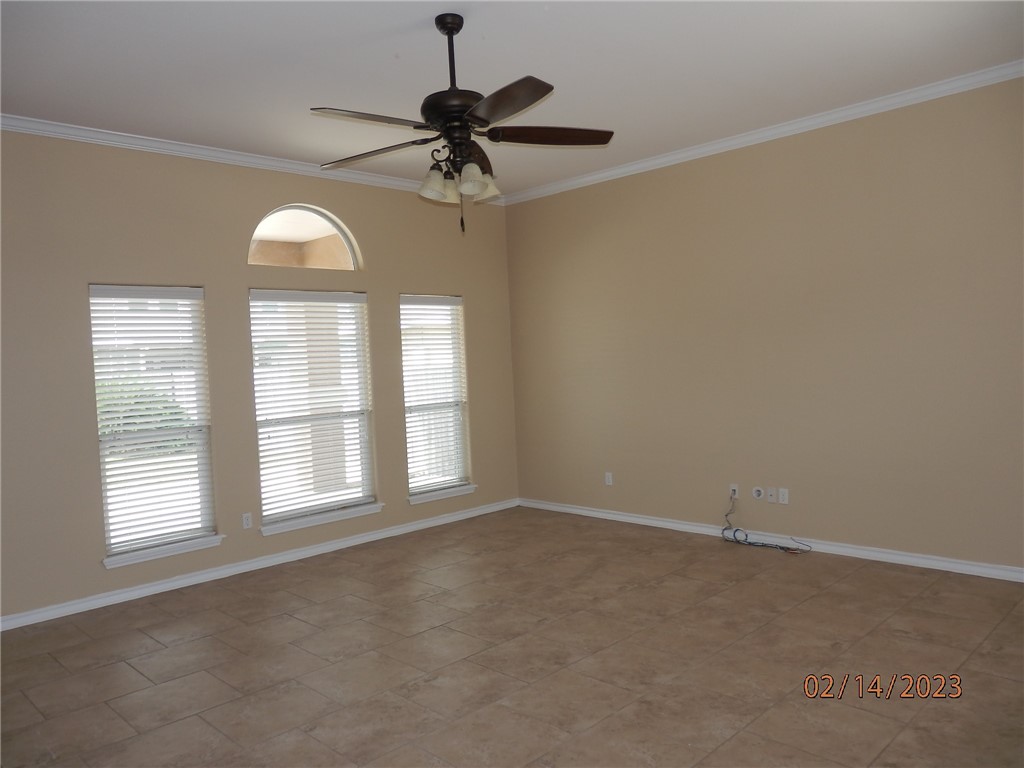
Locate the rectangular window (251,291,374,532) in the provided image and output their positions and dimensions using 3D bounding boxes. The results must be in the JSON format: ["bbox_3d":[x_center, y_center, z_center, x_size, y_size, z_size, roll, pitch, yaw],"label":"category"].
[{"bbox_3d":[-1.589,0.148,5.956,0.065,1.773,1.031,-1,3,45],"label":"rectangular window"}]

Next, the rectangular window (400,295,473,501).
[{"bbox_3d":[-0.717,0.088,6.828,0.065,1.788,0.734,-1,3,45],"label":"rectangular window"}]

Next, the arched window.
[{"bbox_3d":[-1.667,-1.175,5.934,0.100,0.500,1.030,-1,3,45],"label":"arched window"}]

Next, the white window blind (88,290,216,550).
[{"bbox_3d":[-2.458,0.223,5.087,0.065,1.781,0.725,-1,3,45],"label":"white window blind"}]

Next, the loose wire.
[{"bbox_3d":[1.888,1.058,5.639,0.720,0.340,0.140,-1,3,45],"label":"loose wire"}]

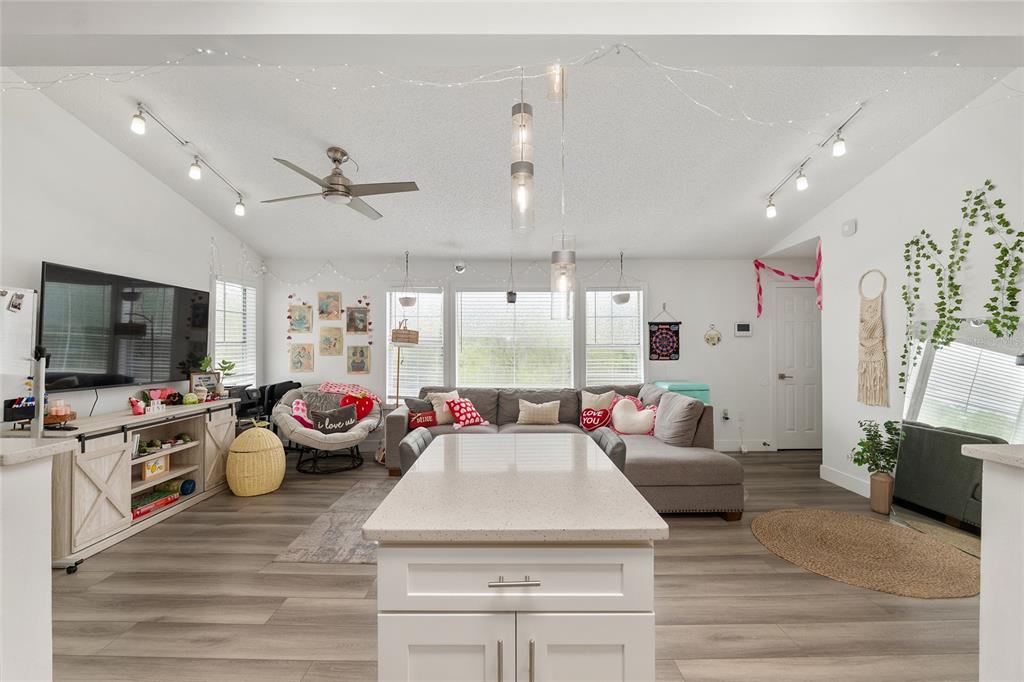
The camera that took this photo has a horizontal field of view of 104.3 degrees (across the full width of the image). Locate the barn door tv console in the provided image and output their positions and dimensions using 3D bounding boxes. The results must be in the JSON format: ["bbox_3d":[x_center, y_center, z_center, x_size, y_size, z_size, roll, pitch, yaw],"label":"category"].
[{"bbox_3d":[-2.755,0.946,3.000,0.480,0.780,1.440,0,-1,0],"label":"barn door tv console"}]

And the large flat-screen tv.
[{"bbox_3d":[-2.965,-0.068,3.200,0.060,0.825,1.430,1,-1,-1],"label":"large flat-screen tv"}]

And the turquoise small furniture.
[{"bbox_3d":[2.000,0.933,4.670,0.480,0.850,0.420,0,-1,0],"label":"turquoise small furniture"}]

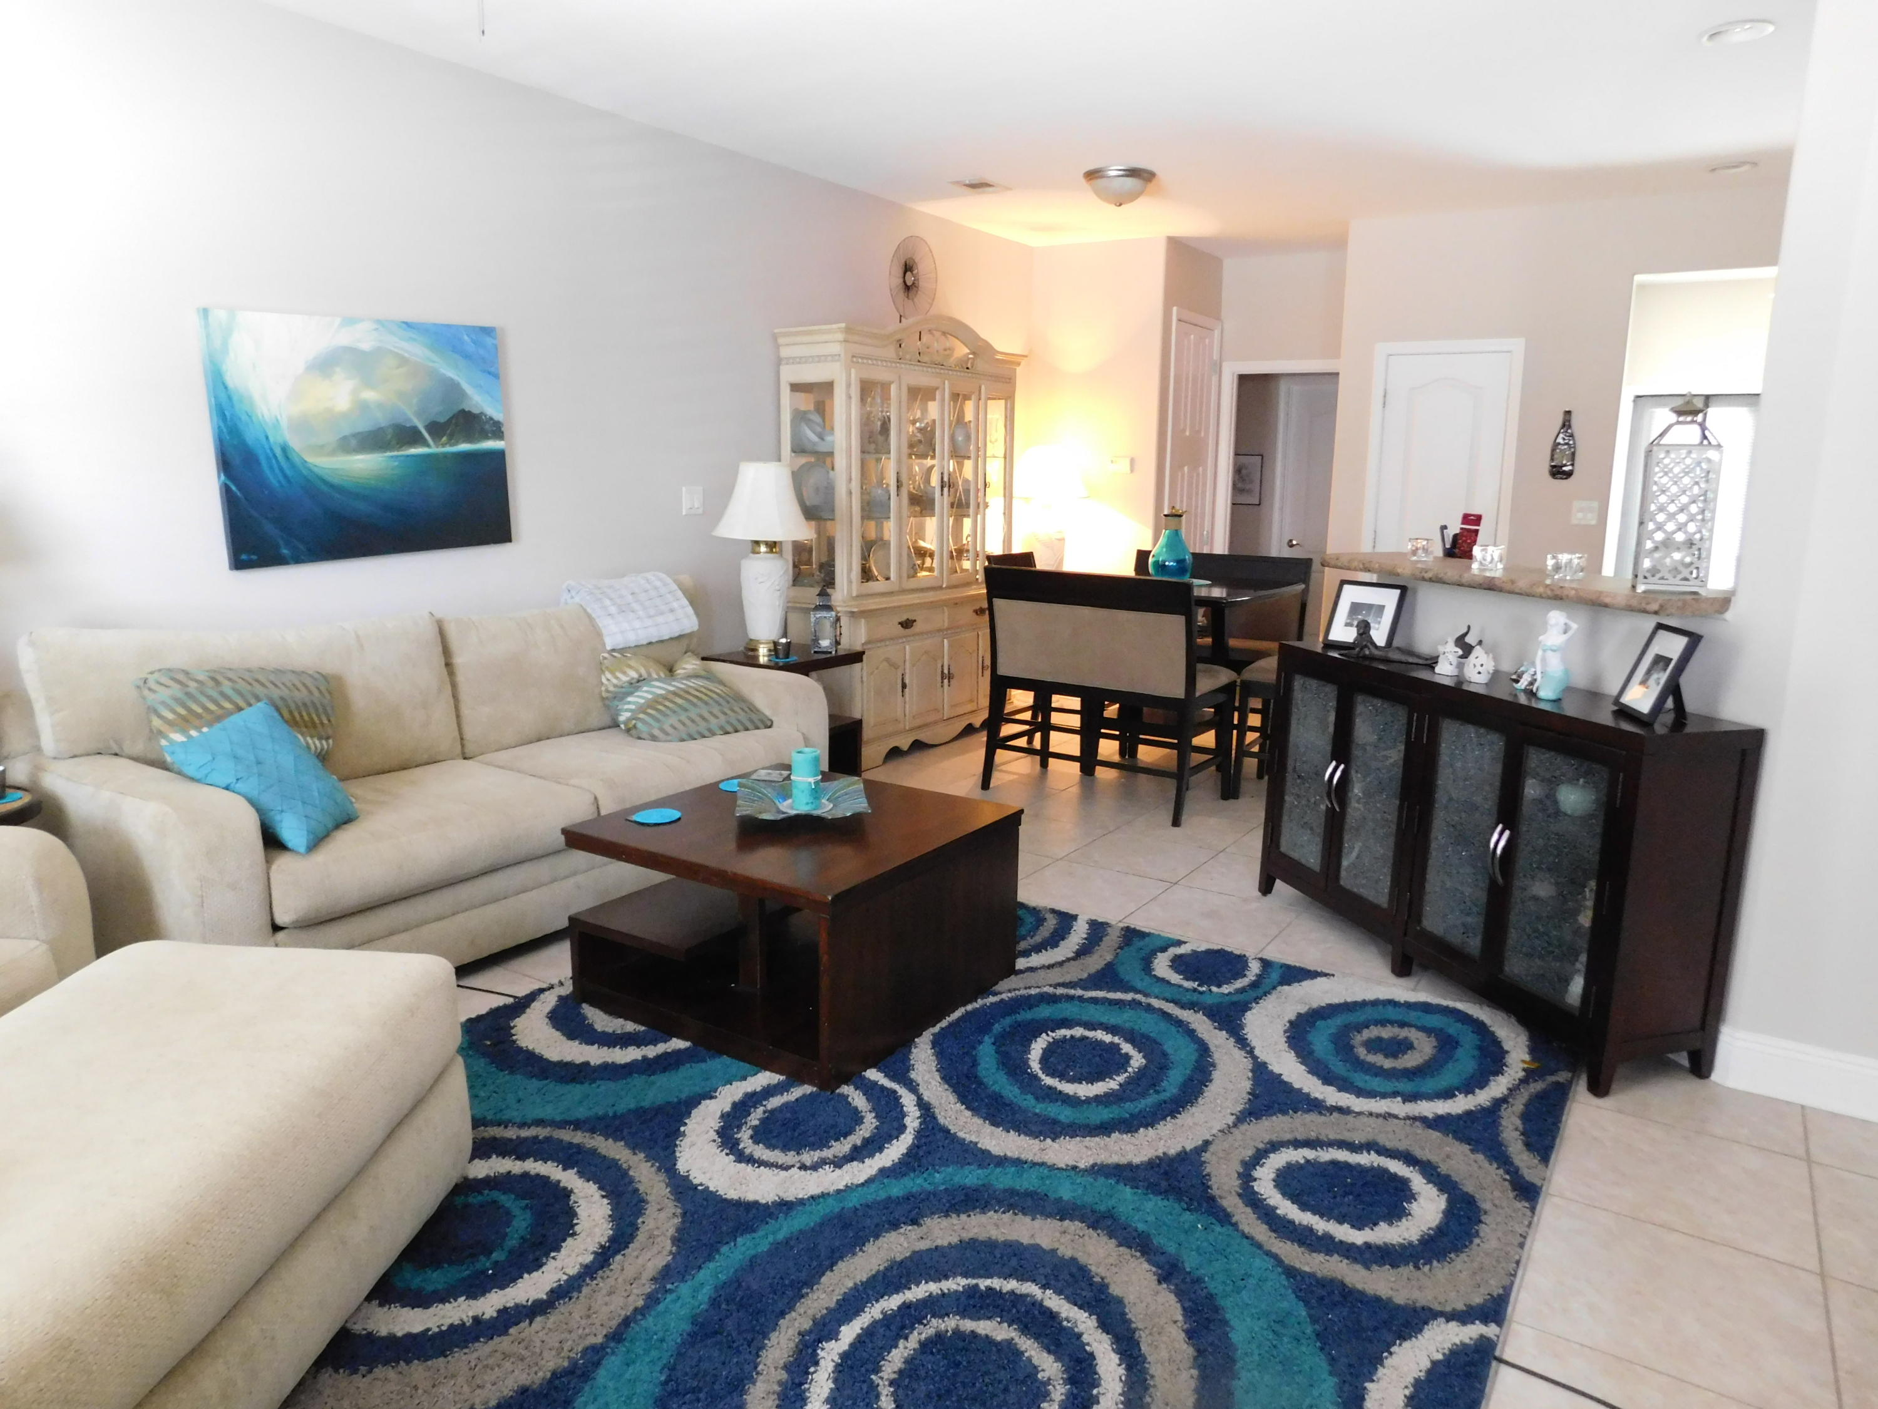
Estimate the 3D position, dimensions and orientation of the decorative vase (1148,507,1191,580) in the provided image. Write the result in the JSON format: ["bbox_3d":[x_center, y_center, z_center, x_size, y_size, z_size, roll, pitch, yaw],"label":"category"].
[{"bbox_3d":[1.128,-0.776,6.035,0.205,0.340,0.205,8,13,31],"label":"decorative vase"}]

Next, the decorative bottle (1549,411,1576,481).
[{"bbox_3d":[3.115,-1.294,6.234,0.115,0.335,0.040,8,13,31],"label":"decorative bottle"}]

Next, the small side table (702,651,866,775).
[{"bbox_3d":[-0.722,0.071,5.604,0.500,0.575,0.670,8,13,31],"label":"small side table"}]

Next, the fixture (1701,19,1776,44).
[{"bbox_3d":[2.397,-1.998,3.744,0.190,0.030,0.190,8,13,31],"label":"fixture"}]

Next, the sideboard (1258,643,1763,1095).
[{"bbox_3d":[1.506,0.354,3.589,0.357,0.873,1.460,-2,12,-17],"label":"sideboard"}]

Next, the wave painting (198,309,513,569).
[{"bbox_3d":[-1.849,-0.866,4.087,0.035,0.757,1.015,8,15,31],"label":"wave painting"}]

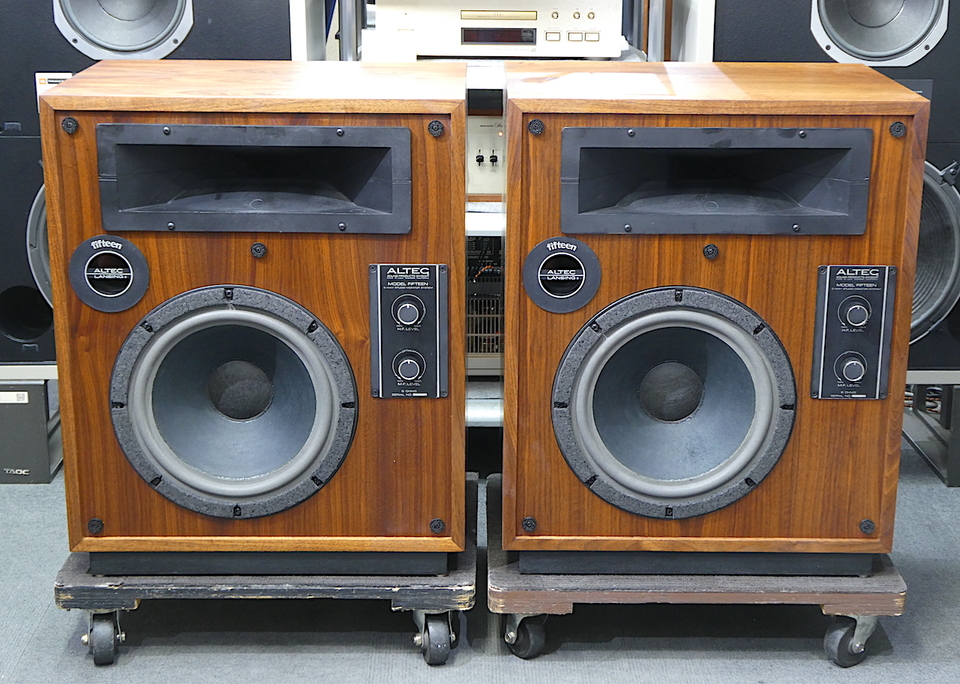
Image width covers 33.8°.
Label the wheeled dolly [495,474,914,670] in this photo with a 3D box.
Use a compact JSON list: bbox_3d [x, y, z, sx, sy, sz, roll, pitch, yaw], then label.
[{"bbox_3d":[0.377,0.431,2.994,0.725,0.170,0.530,0,17,0],"label":"wheeled dolly"}]

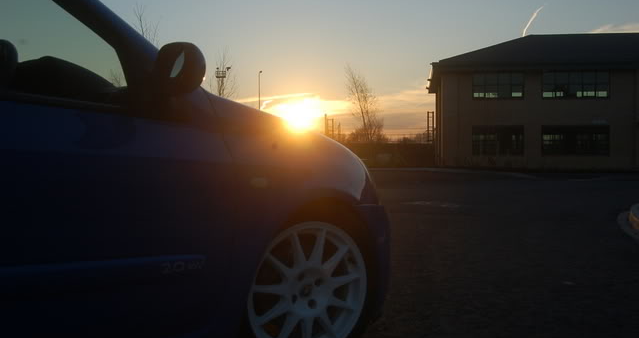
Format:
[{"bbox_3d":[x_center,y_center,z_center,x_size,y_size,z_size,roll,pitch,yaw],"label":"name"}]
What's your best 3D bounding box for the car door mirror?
[{"bbox_3d":[-0.361,-0.264,1.673,0.120,0.138,0.200,-1,1,-33],"label":"car door mirror"}]

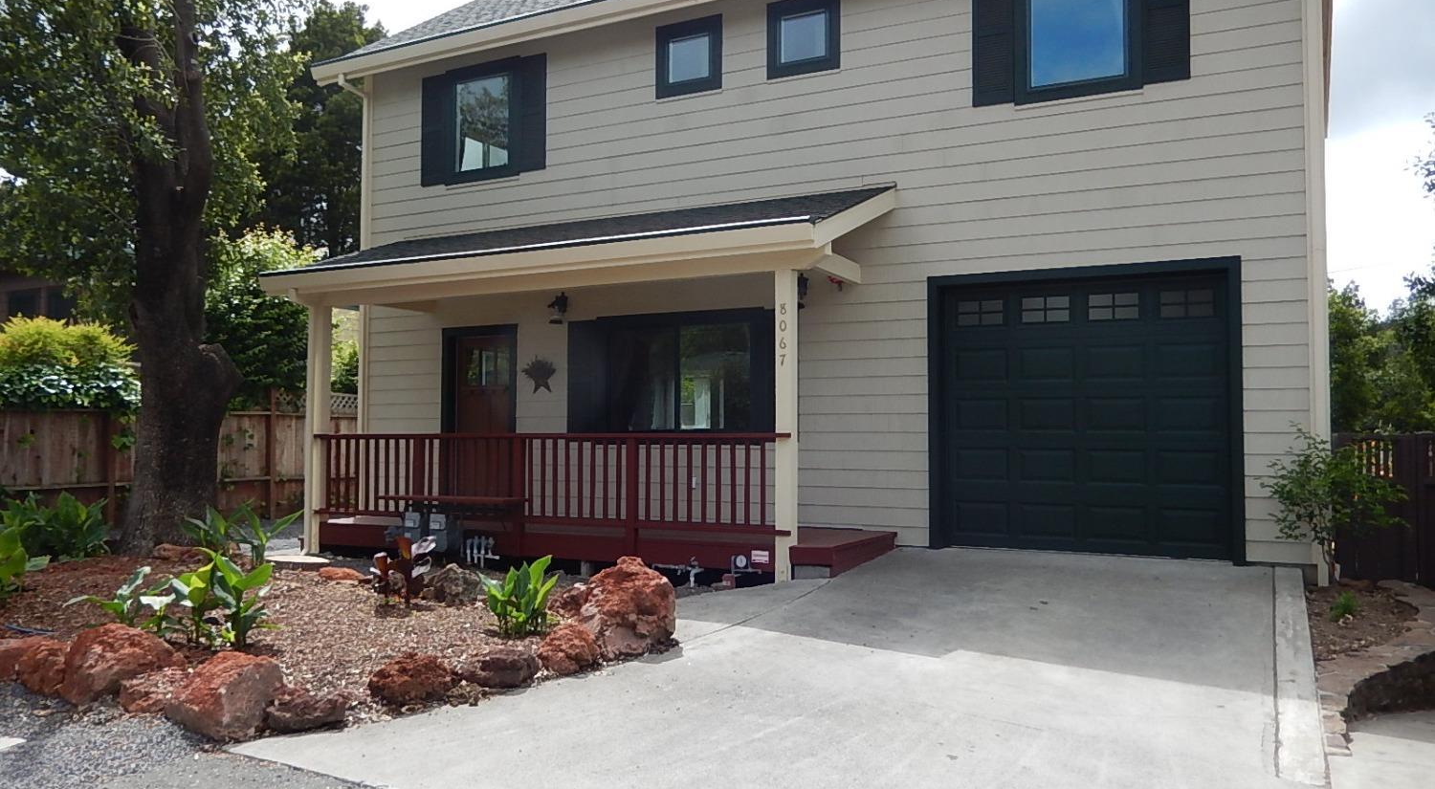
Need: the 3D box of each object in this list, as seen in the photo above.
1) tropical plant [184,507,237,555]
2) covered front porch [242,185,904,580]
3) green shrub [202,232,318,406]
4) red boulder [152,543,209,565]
[{"bbox_3d":[-4.955,1.317,10.100,0.490,0.480,0.460,1,-3,-26],"label":"tropical plant"},{"bbox_3d":[-1.480,-0.218,10.216,6.050,3.610,2.250,-1,-3,26],"label":"covered front porch"},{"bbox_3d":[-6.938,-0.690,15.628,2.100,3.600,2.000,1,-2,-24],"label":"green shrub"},{"bbox_3d":[-4.995,1.488,9.650,0.500,0.210,0.380,1,-3,-27],"label":"red boulder"}]

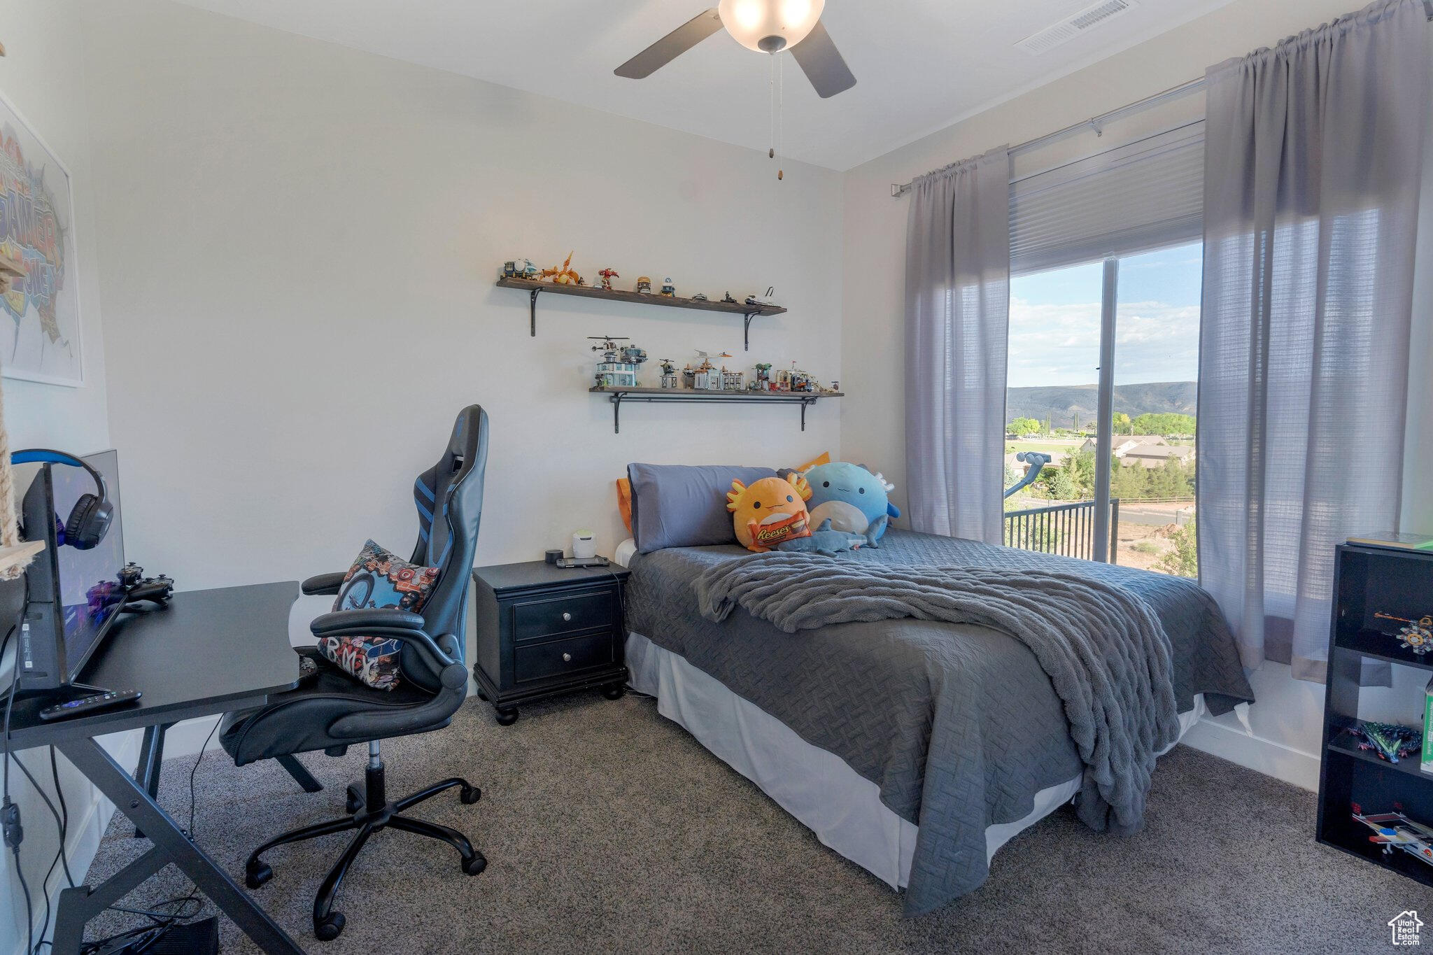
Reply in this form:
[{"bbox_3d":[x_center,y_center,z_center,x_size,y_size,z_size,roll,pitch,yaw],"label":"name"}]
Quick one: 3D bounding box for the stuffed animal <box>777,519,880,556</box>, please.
[{"bbox_3d":[0.551,0.270,3.102,0.450,0.150,0.190,-1,5,-17],"label":"stuffed animal"}]

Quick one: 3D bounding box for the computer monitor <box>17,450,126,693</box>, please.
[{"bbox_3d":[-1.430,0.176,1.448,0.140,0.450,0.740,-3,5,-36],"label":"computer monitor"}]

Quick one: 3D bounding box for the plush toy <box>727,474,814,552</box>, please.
[{"bbox_3d":[0.258,0.174,3.084,0.390,0.360,0.270,-7,-4,-1],"label":"plush toy"}]

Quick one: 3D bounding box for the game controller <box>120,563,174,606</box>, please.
[{"bbox_3d":[-1.770,0.328,1.984,0.120,0.115,0.145,-3,6,-32],"label":"game controller"}]

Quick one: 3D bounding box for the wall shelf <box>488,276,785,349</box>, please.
[{"bbox_3d":[-0.290,-0.789,3.206,1.535,0.225,0.190,-3,5,-33],"label":"wall shelf"}]

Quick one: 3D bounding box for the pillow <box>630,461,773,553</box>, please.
[{"bbox_3d":[-0.063,0.144,3.271,0.800,0.420,0.190,-3,-13,-32],"label":"pillow"}]

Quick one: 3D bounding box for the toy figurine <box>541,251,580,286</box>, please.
[{"bbox_3d":[-0.739,-0.988,2.991,0.175,0.145,0.100,-2,5,-20],"label":"toy figurine"}]

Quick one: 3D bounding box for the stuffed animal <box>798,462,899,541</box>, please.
[{"bbox_3d":[0.695,0.130,3.366,0.470,0.415,0.330,11,-2,11],"label":"stuffed animal"}]

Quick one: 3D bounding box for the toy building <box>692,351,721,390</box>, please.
[{"bbox_3d":[-0.061,-0.580,3.450,0.140,0.205,0.100,-3,6,-32],"label":"toy building"}]

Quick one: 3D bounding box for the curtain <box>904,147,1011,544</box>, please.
[{"bbox_3d":[1.230,-0.508,3.351,0.100,2.180,0.590,-3,6,-32],"label":"curtain"}]

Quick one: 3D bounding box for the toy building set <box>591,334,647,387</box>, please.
[{"bbox_3d":[-0.479,-0.564,3.096,0.240,0.260,0.150,-2,5,-23],"label":"toy building set"}]

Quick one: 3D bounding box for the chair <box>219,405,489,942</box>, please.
[{"bbox_3d":[-0.990,0.451,1.814,0.680,1.315,0.670,-3,5,-33],"label":"chair"}]

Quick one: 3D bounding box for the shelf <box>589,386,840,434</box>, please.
[{"bbox_3d":[0.068,-0.358,3.470,1.530,0.225,0.190,-3,5,-33],"label":"shelf"}]

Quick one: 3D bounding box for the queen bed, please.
[{"bbox_3d":[0.650,0.716,2.911,1.570,0.675,2.030,-3,6,-35],"label":"queen bed"}]

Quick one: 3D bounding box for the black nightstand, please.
[{"bbox_3d":[-0.773,0.745,3.019,0.635,0.600,0.400,-3,6,-32],"label":"black nightstand"}]

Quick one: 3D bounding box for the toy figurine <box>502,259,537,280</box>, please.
[{"bbox_3d":[-0.895,-0.947,2.896,0.140,0.080,0.070,-3,6,-32],"label":"toy figurine"}]

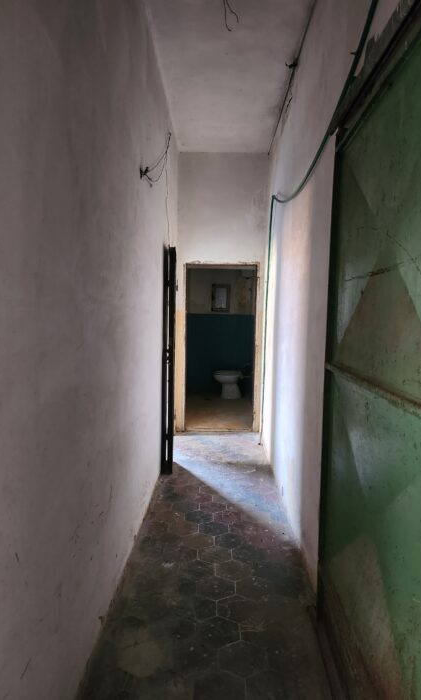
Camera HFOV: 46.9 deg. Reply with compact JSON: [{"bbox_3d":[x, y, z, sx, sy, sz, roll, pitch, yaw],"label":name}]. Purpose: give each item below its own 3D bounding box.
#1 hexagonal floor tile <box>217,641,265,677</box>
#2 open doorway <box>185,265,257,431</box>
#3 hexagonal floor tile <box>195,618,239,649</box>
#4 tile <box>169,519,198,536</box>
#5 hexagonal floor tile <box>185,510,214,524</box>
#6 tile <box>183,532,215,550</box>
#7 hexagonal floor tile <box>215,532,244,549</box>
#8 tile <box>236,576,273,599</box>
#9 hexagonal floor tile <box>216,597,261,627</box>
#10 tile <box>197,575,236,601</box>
[{"bbox_3d":[0.135,1.295,2.018,0.198,0.015,0.229,1,5,-1],"label":"hexagonal floor tile"},{"bbox_3d":[0.119,-0.013,5.769,0.830,1.970,0.150,1,5,-1],"label":"open doorway"},{"bbox_3d":[0.034,1.279,2.190,0.198,0.015,0.229,1,5,-1],"label":"hexagonal floor tile"},{"bbox_3d":[-0.176,1.191,3.224,0.198,0.015,0.229,1,5,-1],"label":"tile"},{"bbox_3d":[-0.077,1.178,3.397,0.198,0.015,0.229,1,5,-1],"label":"hexagonal floor tile"},{"bbox_3d":[-0.074,1.207,3.052,0.198,0.015,0.229,1,5,-1],"label":"tile"},{"bbox_3d":[0.126,1.210,3.054,0.198,0.015,0.229,1,5,-1],"label":"hexagonal floor tile"},{"bbox_3d":[0.231,1.254,2.537,0.198,0.015,0.229,1,5,-1],"label":"tile"},{"bbox_3d":[0.132,1.267,2.364,0.198,0.015,0.229,1,5,-1],"label":"hexagonal floor tile"},{"bbox_3d":[0.031,1.251,2.535,0.198,0.015,0.229,1,5,-1],"label":"tile"}]

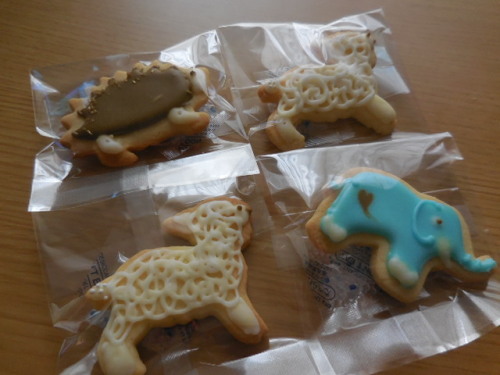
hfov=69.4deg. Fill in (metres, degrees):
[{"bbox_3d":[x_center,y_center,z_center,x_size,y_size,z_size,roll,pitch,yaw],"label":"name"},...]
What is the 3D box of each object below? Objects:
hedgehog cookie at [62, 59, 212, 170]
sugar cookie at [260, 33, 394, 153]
[{"bbox_3d":[-0.056,-0.041,0.187,0.081,0.012,0.047,-23,71,-12],"label":"hedgehog cookie"},{"bbox_3d":[0.039,-0.055,0.199,0.072,0.012,0.064,-8,69,-7],"label":"sugar cookie"}]

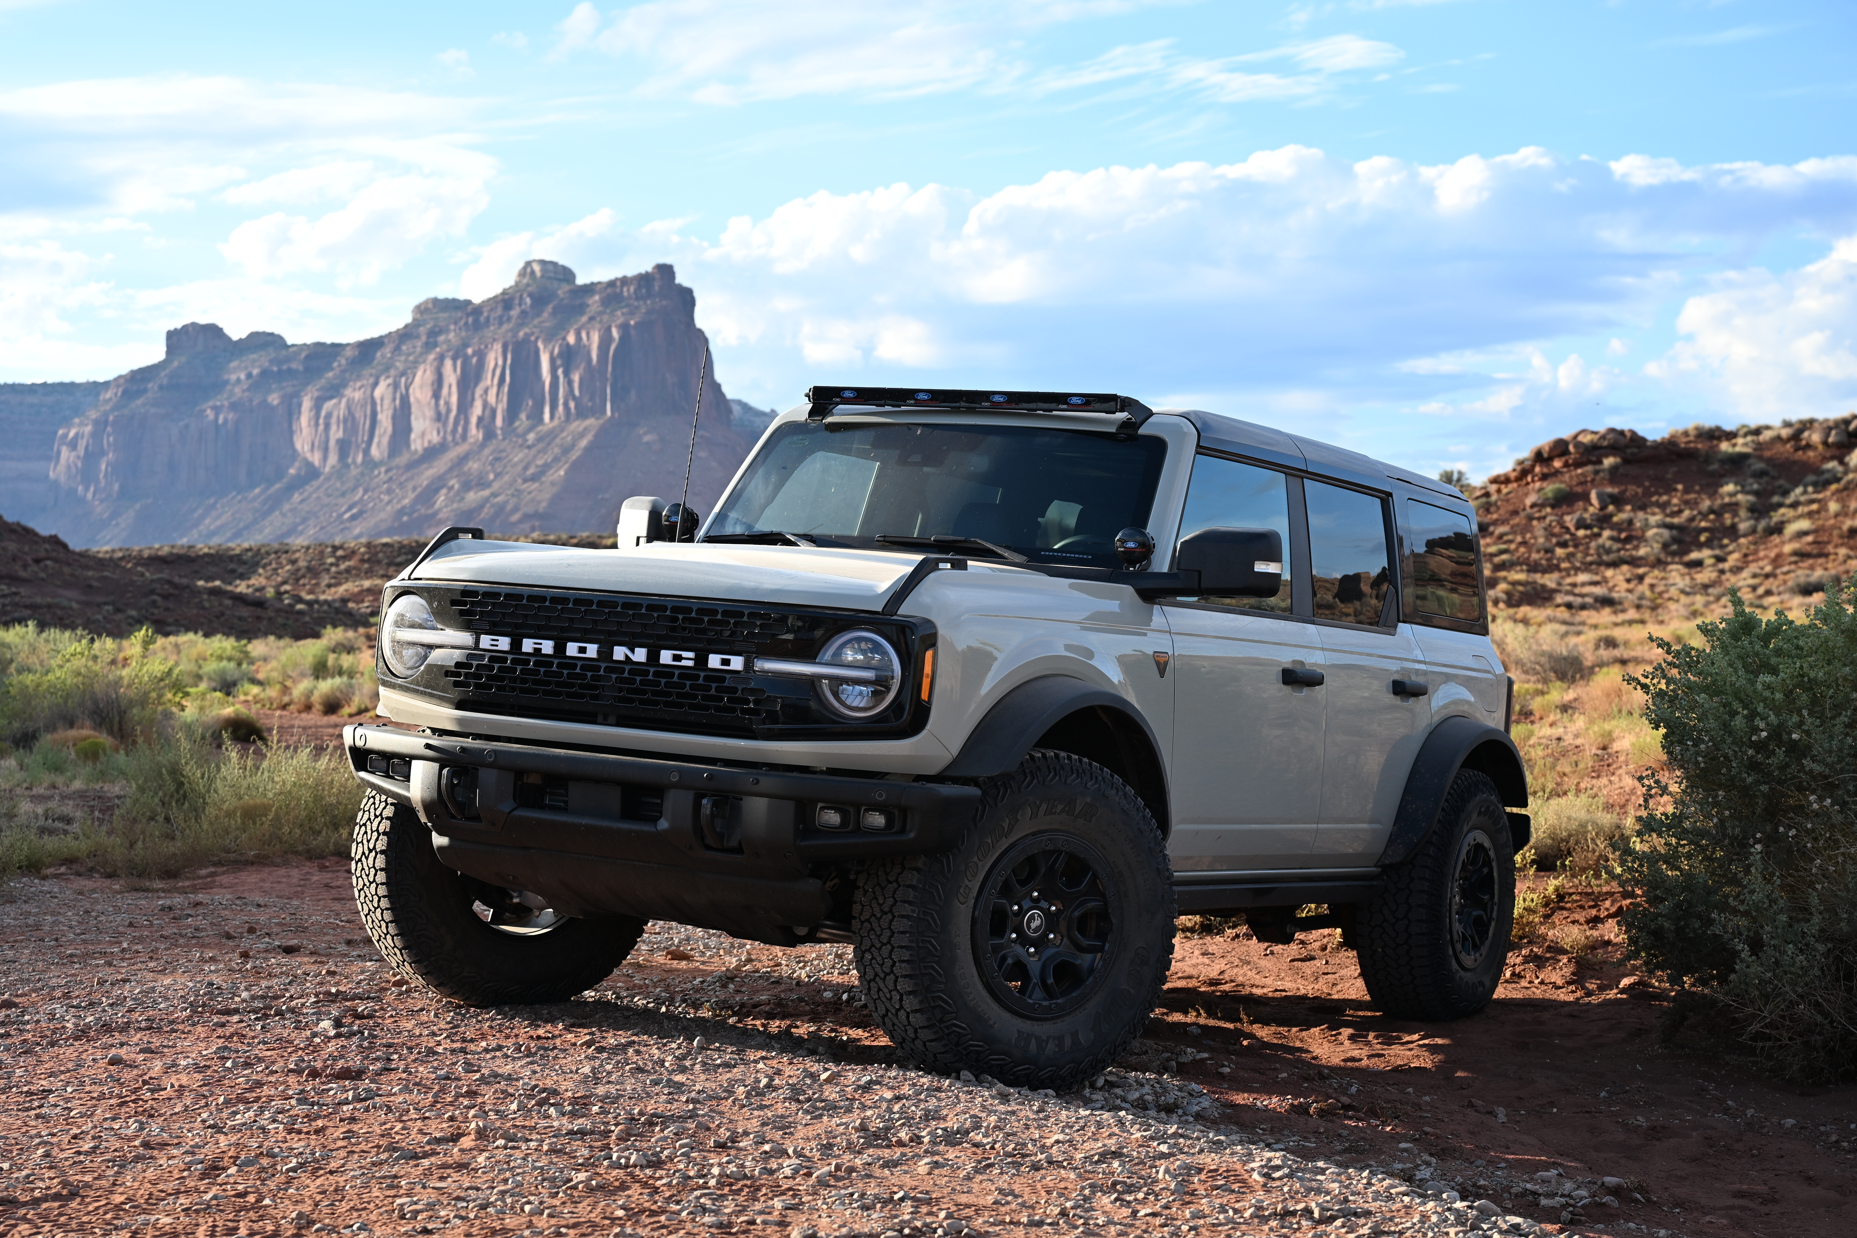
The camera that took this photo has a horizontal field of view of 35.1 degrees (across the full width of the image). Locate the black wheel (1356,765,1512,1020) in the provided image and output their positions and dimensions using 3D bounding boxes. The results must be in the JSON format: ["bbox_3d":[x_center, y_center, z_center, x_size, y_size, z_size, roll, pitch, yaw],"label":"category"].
[{"bbox_3d":[1.744,0.941,9.952,0.320,0.865,0.865,4,-2,31],"label":"black wheel"}]

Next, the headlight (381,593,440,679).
[{"bbox_3d":[-1.366,0.050,7.904,0.215,0.220,0.110,4,-1,37],"label":"headlight"}]

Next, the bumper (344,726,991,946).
[{"bbox_3d":[-0.784,0.540,7.308,1.920,0.440,0.420,4,-2,31],"label":"bumper"}]

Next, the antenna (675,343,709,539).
[{"bbox_3d":[-0.703,-0.490,8.698,0.025,0.662,0.025,4,-8,31],"label":"antenna"}]

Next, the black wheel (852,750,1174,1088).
[{"bbox_3d":[0.229,0.775,7.601,0.867,0.867,0.310,5,-1,-33],"label":"black wheel"}]

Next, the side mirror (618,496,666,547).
[{"bbox_3d":[-0.852,-0.273,9.230,0.280,0.200,0.155,4,-1,31],"label":"side mirror"}]

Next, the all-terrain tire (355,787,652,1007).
[{"bbox_3d":[-1.223,0.674,8.482,0.867,0.867,0.310,5,-1,-35],"label":"all-terrain tire"}]

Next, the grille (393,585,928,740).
[{"bbox_3d":[-0.752,0.106,7.310,1.660,0.335,0.200,4,-2,31],"label":"grille"}]

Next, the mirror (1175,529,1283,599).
[{"bbox_3d":[0.823,-0.157,8.079,0.285,0.190,0.160,4,-2,31],"label":"mirror"}]

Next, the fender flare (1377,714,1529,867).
[{"bbox_3d":[1.786,0.583,9.975,0.150,0.510,1.170,4,-1,31],"label":"fender flare"}]

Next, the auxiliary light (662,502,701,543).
[{"bbox_3d":[-0.756,-0.289,9.004,0.108,0.115,0.090,4,-1,31],"label":"auxiliary light"}]

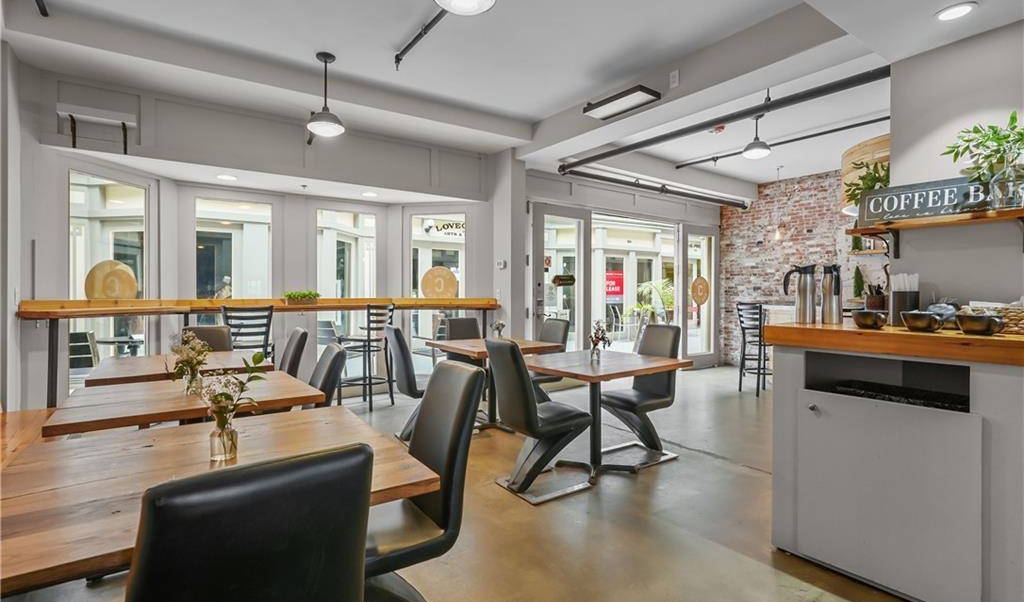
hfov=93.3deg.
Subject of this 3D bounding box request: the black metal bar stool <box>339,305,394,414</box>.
[{"bbox_3d":[-1.534,0.575,5.149,0.460,1.090,0.410,1,1,30],"label":"black metal bar stool"}]

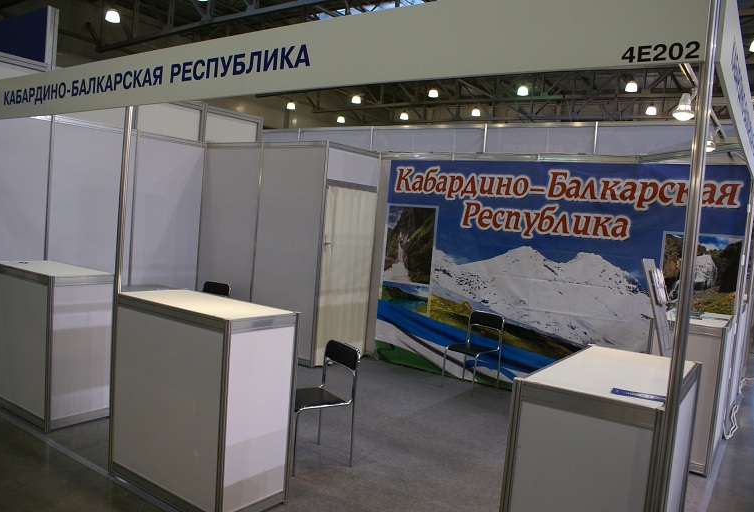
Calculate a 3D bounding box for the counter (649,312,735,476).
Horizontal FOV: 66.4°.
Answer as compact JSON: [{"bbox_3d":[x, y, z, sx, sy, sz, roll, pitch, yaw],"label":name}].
[{"bbox_3d":[2.479,1.017,4.596,0.500,1.110,1.000,7,4,35],"label":"counter"}]

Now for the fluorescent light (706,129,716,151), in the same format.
[{"bbox_3d":[2.155,-0.745,3.750,0.115,0.150,0.115,7,4,35],"label":"fluorescent light"}]

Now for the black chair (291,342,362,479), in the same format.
[{"bbox_3d":[-0.455,0.995,3.900,0.460,0.800,0.440,2,4,-35],"label":"black chair"}]

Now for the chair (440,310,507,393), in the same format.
[{"bbox_3d":[0.983,0.994,5.983,0.440,0.800,0.460,8,4,43],"label":"chair"}]

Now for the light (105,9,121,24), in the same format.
[{"bbox_3d":[-9.378,-8.524,20.500,0.500,0.520,0.500,7,4,35],"label":"light"}]

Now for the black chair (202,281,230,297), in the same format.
[{"bbox_3d":[-2.040,0.710,6.703,0.440,0.800,0.460,6,4,30],"label":"black chair"}]

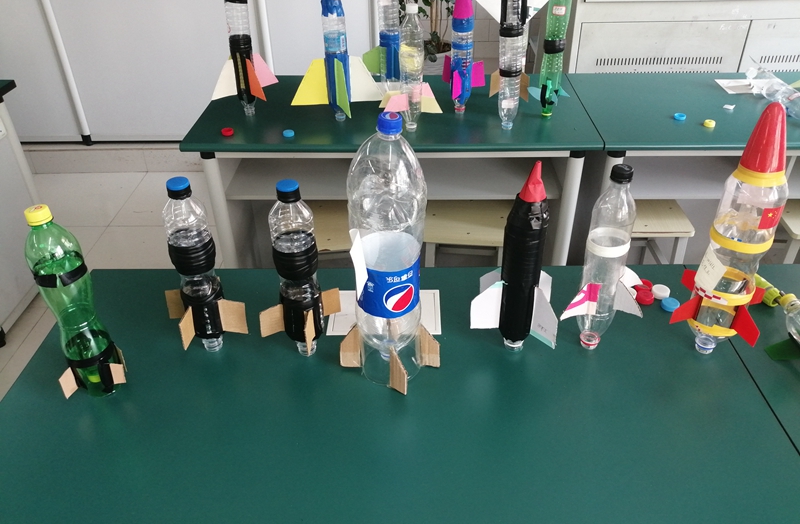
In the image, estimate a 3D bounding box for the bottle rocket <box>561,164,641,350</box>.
[{"bbox_3d":[0.298,0.007,0.873,0.122,0.308,0.115,4,34,8],"label":"bottle rocket"}]

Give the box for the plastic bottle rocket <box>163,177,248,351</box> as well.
[{"bbox_3d":[-0.326,0.016,0.967,0.140,0.327,0.140,11,36,12],"label":"plastic bottle rocket"}]

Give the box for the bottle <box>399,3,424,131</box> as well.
[{"bbox_3d":[0.033,-0.510,1.601,0.066,0.327,0.066,0,34,0],"label":"bottle"}]

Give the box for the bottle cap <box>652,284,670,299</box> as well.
[{"bbox_3d":[0.458,0.051,1.049,0.031,0.013,0.031,0,34,0],"label":"bottle cap"}]

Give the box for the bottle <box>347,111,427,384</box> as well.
[{"bbox_3d":[-0.015,0.003,0.871,0.110,0.454,0.110,1,36,-1],"label":"bottle"}]

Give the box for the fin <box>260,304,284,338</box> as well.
[{"bbox_3d":[-0.186,0.086,0.877,0.038,0.047,0.005,-18,38,-24],"label":"fin"}]

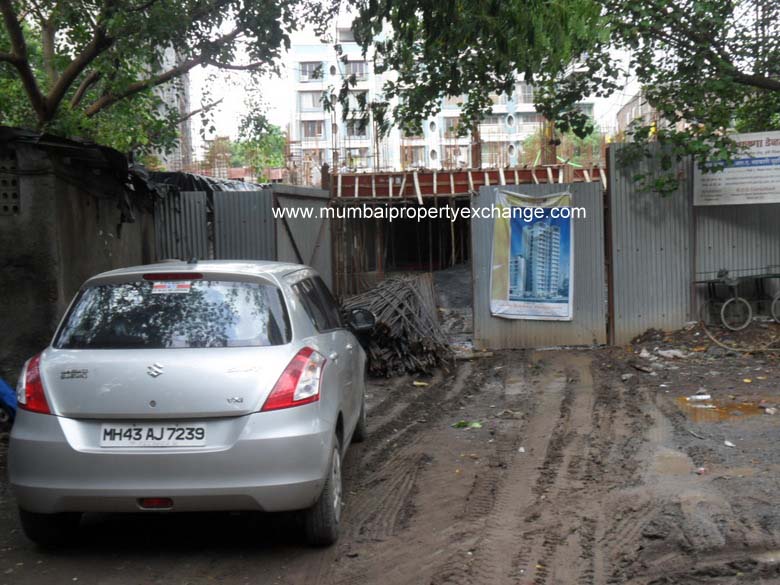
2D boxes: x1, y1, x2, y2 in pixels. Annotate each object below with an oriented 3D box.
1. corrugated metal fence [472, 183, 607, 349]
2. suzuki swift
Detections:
[{"bbox_3d":[2.276,-0.407,12.690,2.065,2.489,0.080,-2,2,-5],"label":"corrugated metal fence"},{"bbox_3d":[-1.068,0.542,5.810,1.720,1.530,3.850,-1,2,2],"label":"suzuki swift"}]

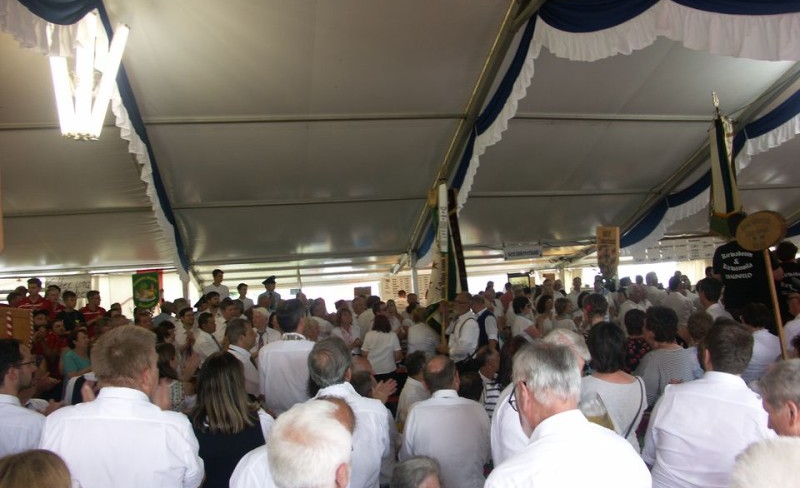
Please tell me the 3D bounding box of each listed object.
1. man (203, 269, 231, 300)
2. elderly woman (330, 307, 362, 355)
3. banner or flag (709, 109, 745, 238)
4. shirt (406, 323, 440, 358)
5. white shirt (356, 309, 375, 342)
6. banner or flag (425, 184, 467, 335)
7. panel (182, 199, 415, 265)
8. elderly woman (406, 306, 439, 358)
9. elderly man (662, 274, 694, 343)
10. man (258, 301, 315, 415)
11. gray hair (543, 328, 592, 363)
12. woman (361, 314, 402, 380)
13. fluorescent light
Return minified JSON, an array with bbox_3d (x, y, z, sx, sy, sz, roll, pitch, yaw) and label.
[{"bbox_3d":[-2.953,1.291,10.626,0.480,1.750,0.320,-1,-6,-37],"label":"man"},{"bbox_3d":[-0.634,1.606,8.031,0.460,1.620,0.360,-2,-5,-27],"label":"elderly woman"},{"bbox_3d":[3.177,-0.681,6.271,0.330,1.240,0.250,-3,-3,0],"label":"banner or flag"},{"bbox_3d":[0.287,1.251,7.900,0.460,0.600,0.300,-3,-5,-12],"label":"shirt"},{"bbox_3d":[-0.346,1.143,8.284,0.460,0.660,0.280,-4,-3,3],"label":"white shirt"},{"bbox_3d":[0.488,0.170,7.100,0.440,1.650,0.320,-4,-5,-3],"label":"banner or flag"},{"bbox_3d":[-1.995,-0.255,13.710,5.000,0.120,2.600,-3,-24,-11],"label":"panel"},{"bbox_3d":[0.322,1.564,7.832,0.470,1.600,0.350,-3,-5,-12],"label":"elderly woman"},{"bbox_3d":[3.439,1.254,7.860,0.340,1.720,0.500,-1,-4,-45],"label":"elderly man"},{"bbox_3d":[-0.704,1.266,4.475,0.520,1.770,0.340,-5,-5,7],"label":"man"},{"bbox_3d":[0.644,0.427,2.496,0.180,0.170,0.200,-6,-4,41],"label":"gray hair"},{"bbox_3d":[-0.153,1.561,6.963,0.470,1.580,0.300,-4,-3,3],"label":"woman"},{"bbox_3d":[-3.524,-1.883,7.370,0.800,1.280,0.780,-3,-3,-10],"label":"fluorescent light"}]

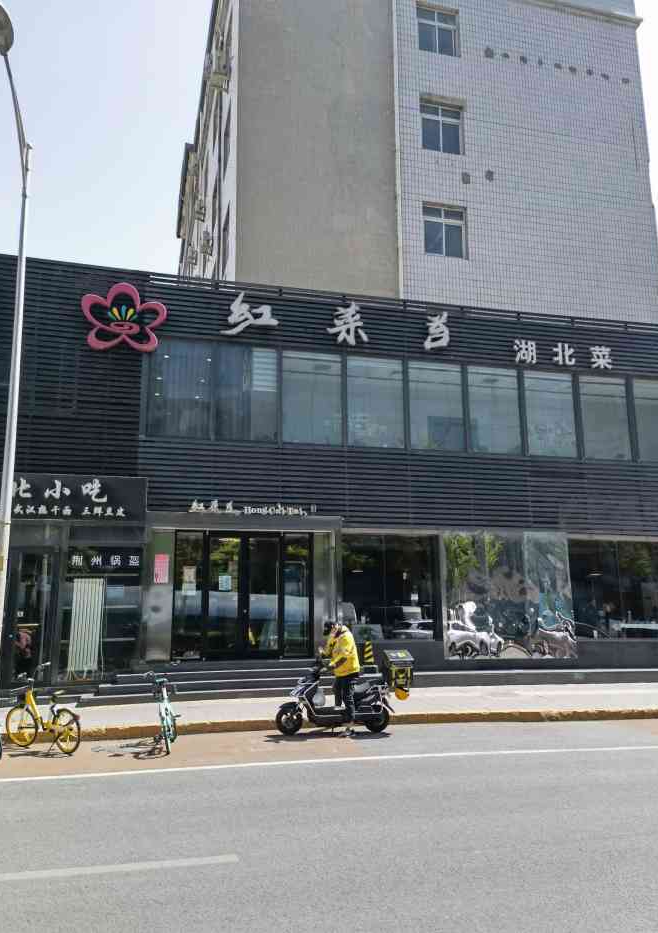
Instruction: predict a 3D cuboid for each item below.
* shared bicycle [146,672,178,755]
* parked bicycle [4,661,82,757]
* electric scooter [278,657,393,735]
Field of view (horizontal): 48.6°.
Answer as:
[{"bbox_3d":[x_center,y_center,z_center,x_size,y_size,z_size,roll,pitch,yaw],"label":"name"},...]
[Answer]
[{"bbox_3d":[-2.275,3.392,10.192,0.560,1.040,1.580,2,-12,-9],"label":"shared bicycle"},{"bbox_3d":[-3.931,3.410,10.193,1.580,1.080,0.560,-8,-14,33],"label":"parked bicycle"},{"bbox_3d":[0.077,3.449,11.032,1.770,1.160,0.680,3,-12,-14],"label":"electric scooter"}]

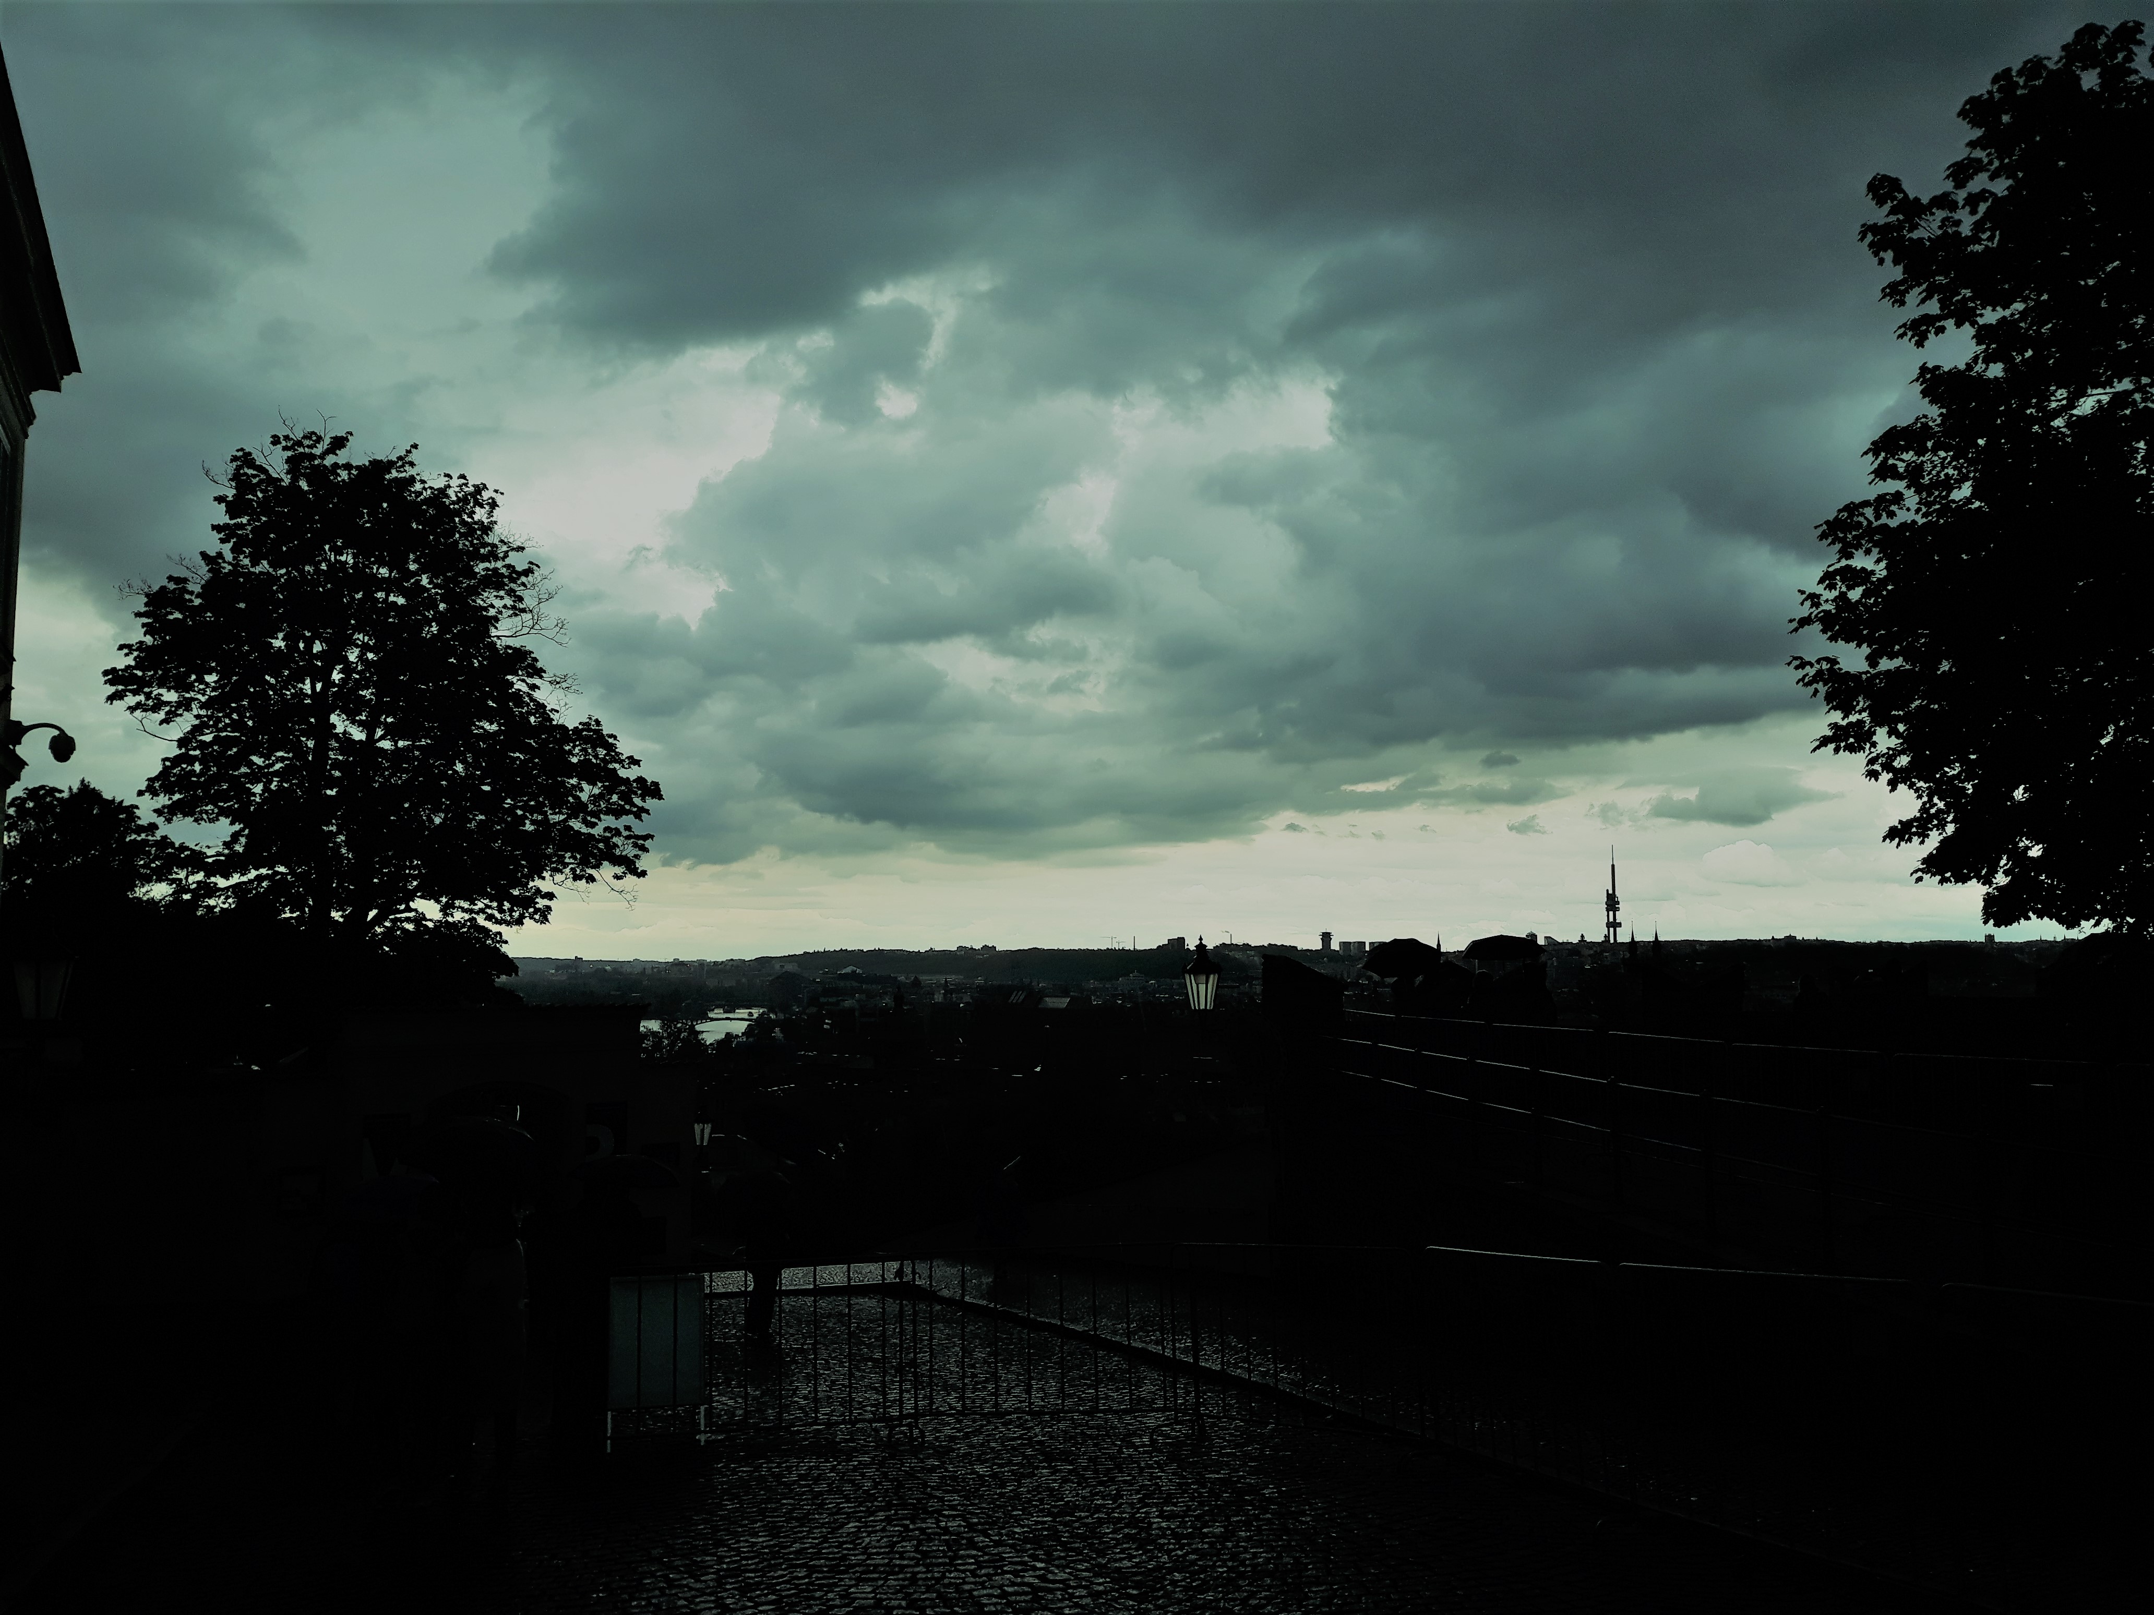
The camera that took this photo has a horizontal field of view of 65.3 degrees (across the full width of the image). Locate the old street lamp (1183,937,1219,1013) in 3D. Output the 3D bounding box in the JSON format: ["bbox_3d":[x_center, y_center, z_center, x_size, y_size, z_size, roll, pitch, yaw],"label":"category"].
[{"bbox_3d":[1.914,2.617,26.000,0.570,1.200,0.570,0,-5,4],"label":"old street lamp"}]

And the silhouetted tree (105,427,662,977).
[{"bbox_3d":[-15.420,-0.702,37.231,12.000,15.600,11.500,2,-6,-23],"label":"silhouetted tree"}]

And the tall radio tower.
[{"bbox_3d":[1012.216,178.440,3170.000,31.000,216.000,31.000,-2,-6,18],"label":"tall radio tower"}]

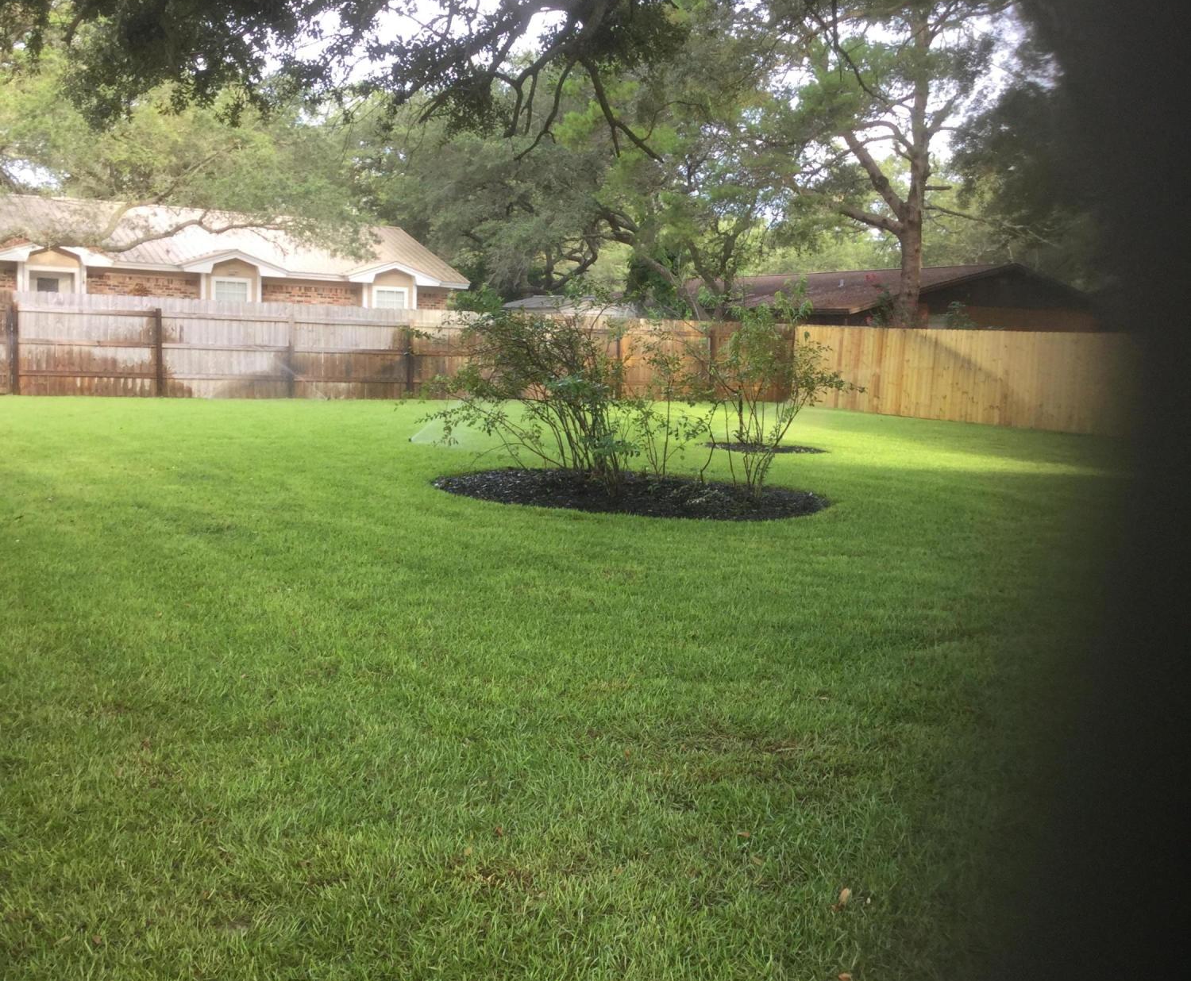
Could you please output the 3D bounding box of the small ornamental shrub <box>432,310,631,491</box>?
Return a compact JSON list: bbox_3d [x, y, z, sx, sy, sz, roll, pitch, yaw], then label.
[{"bbox_3d":[-0.597,-0.938,14.136,1.850,1.690,1.600,2,6,0],"label":"small ornamental shrub"}]

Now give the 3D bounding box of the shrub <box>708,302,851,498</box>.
[{"bbox_3d":[1.783,-0.904,13.928,1.300,1.840,1.200,2,6,0],"label":"shrub"}]

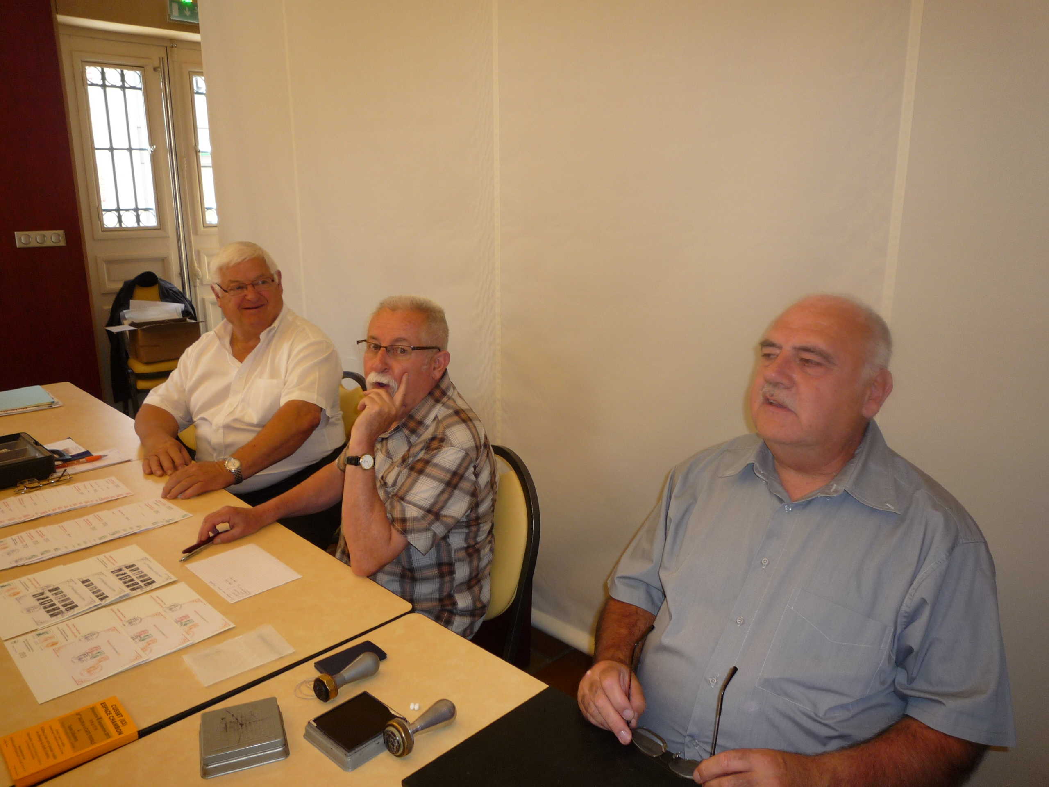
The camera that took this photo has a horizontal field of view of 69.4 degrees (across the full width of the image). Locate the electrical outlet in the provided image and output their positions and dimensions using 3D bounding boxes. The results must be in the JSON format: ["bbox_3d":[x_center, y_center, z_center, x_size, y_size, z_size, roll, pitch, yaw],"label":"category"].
[{"bbox_3d":[-2.618,-0.835,4.100,0.230,0.084,0.014,-13,19,-40],"label":"electrical outlet"}]

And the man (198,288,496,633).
[{"bbox_3d":[-0.408,0.438,1.659,0.710,1.270,0.560,-12,19,-38],"label":"man"}]

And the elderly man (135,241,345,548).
[{"bbox_3d":[-0.864,0.262,2.198,0.620,1.340,0.720,7,16,25],"label":"elderly man"}]

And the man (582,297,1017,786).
[{"bbox_3d":[0.354,0.533,1.190,0.750,1.320,0.620,-13,19,-40],"label":"man"}]

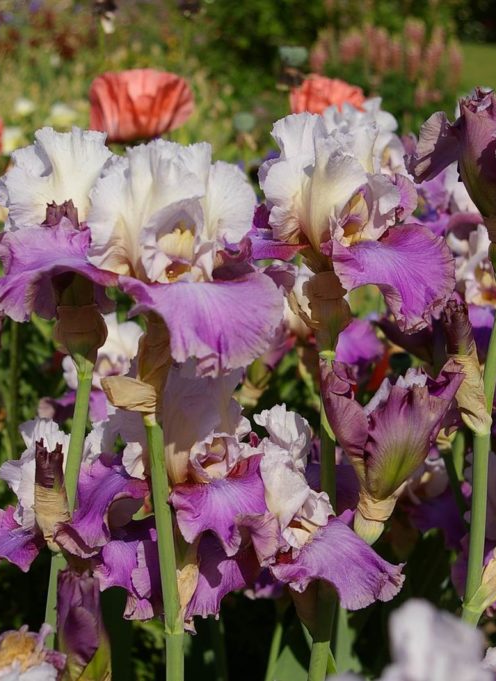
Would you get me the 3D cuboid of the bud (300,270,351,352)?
[{"bbox_3d":[0.061,-0.023,1.100,0.040,0.062,0.040,0,15,0],"label":"bud"}]

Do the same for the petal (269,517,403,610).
[{"bbox_3d":[0.055,0.141,0.880,0.073,0.043,0.072,-12,19,-40],"label":"petal"}]

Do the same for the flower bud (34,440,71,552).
[{"bbox_3d":[-0.136,0.109,0.970,0.026,0.076,0.026,-5,14,1],"label":"flower bud"}]

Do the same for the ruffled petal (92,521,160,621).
[{"bbox_3d":[-0.095,0.181,1.100,0.049,0.073,0.045,4,16,14],"label":"ruffled petal"}]

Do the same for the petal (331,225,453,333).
[{"bbox_3d":[0.103,-0.044,1.000,0.078,0.075,0.072,-10,15,-38],"label":"petal"}]

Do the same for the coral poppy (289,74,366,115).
[{"bbox_3d":[0.114,-0.343,2.000,0.112,0.073,0.112,0,15,0],"label":"coral poppy"}]

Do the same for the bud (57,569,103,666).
[{"bbox_3d":[-0.113,0.186,0.930,0.031,0.064,0.031,0,14,0],"label":"bud"}]

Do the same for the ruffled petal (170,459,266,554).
[{"bbox_3d":[-0.022,0.131,1.080,0.076,0.062,0.052,0,15,0],"label":"ruffled petal"}]

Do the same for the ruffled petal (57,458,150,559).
[{"bbox_3d":[-0.115,0.132,1.100,0.072,0.075,0.072,-11,16,-41],"label":"ruffled petal"}]

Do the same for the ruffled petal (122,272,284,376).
[{"bbox_3d":[-0.029,-0.010,0.900,0.100,0.066,0.070,-2,12,-9],"label":"ruffled petal"}]

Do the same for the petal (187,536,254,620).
[{"bbox_3d":[-0.022,0.190,1.120,0.054,0.059,0.045,5,16,19],"label":"petal"}]

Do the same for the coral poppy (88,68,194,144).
[{"bbox_3d":[-0.126,-0.277,1.650,0.124,0.088,0.120,0,12,0],"label":"coral poppy"}]

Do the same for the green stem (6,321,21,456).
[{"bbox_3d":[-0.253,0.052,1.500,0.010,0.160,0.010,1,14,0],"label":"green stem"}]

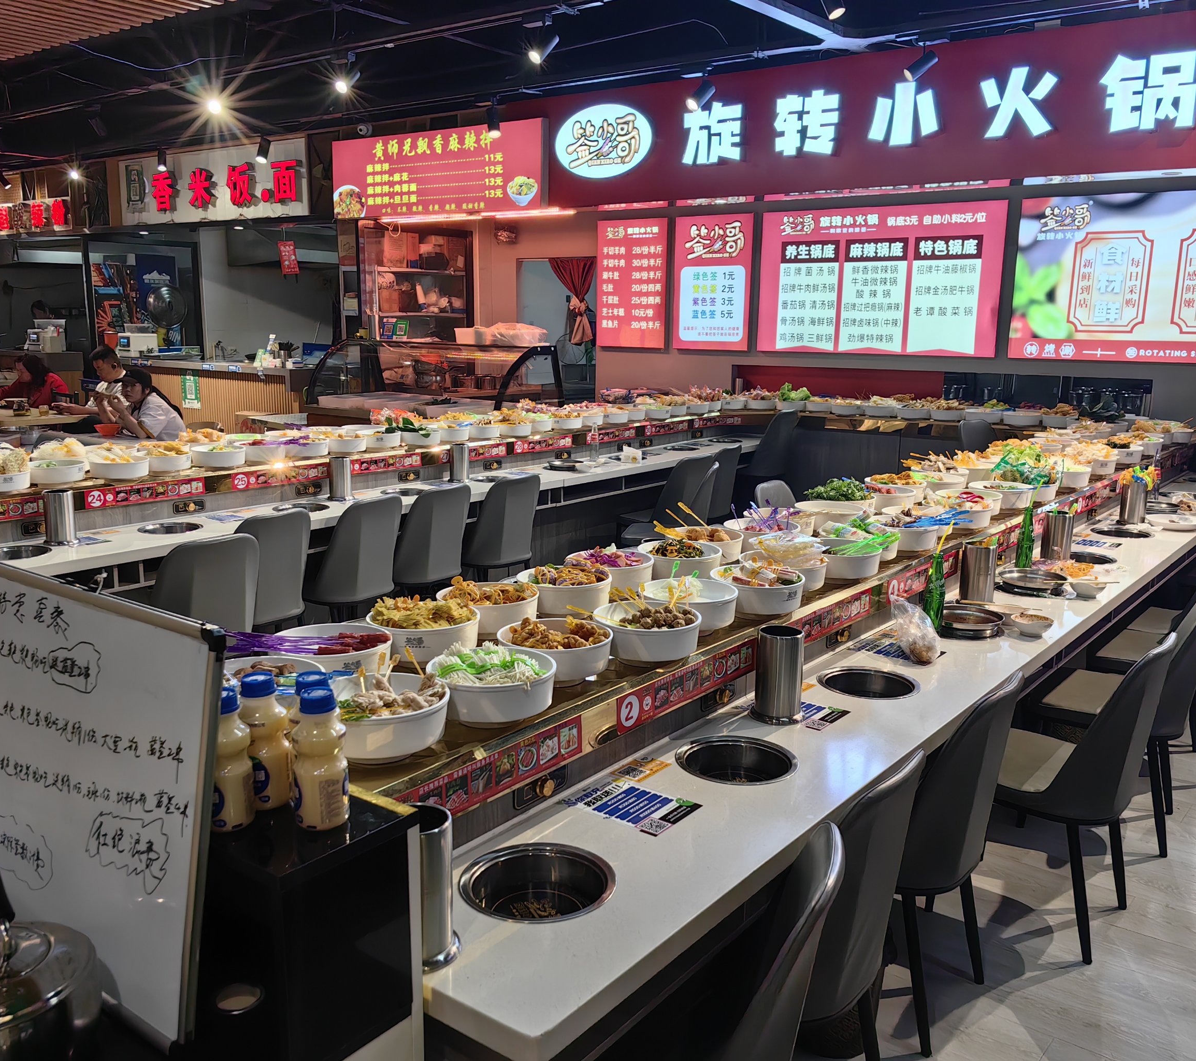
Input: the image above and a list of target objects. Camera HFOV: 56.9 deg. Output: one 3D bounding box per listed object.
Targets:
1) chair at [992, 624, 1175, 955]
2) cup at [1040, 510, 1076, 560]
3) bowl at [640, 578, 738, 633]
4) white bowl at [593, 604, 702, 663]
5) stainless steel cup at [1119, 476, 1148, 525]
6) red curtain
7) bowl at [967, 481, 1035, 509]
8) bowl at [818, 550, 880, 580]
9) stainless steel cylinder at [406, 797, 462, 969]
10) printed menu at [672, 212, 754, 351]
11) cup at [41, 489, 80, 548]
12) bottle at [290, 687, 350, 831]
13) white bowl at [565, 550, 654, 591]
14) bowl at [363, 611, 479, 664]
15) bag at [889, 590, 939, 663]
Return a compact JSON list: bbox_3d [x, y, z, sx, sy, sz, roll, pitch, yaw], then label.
[{"bbox_3d":[1.243,0.668,3.016,0.480,0.830,0.450,10,14,37],"label":"chair"},{"bbox_3d":[1.634,0.034,3.914,0.114,0.187,0.114,9,14,37],"label":"cup"},{"bbox_3d":[0.212,0.175,2.586,0.236,0.076,0.236,1,11,0],"label":"bowl"},{"bbox_3d":[0.103,0.221,2.302,0.226,0.086,0.226,1,11,0],"label":"white bowl"},{"bbox_3d":[2.341,-0.130,4.826,0.123,0.202,0.123,10,14,37],"label":"stainless steel cup"},{"bbox_3d":[-0.247,-2.158,10.393,0.560,0.780,0.140,9,14,37],"label":"red curtain"},{"bbox_3d":[1.563,-0.140,4.292,0.236,0.076,0.236,1,11,0],"label":"bowl"},{"bbox_3d":[0.652,0.078,2.987,0.227,0.070,0.227,1,11,0],"label":"bowl"},{"bbox_3d":[-0.250,0.488,1.513,0.123,0.202,0.123,1,11,0],"label":"stainless steel cylinder"},{"bbox_3d":[0.930,-1.983,8.871,0.721,1.049,0.050,10,14,37],"label":"printed menu"},{"bbox_3d":[-2.027,-0.047,4.157,0.120,0.196,0.120,1,11,0],"label":"cup"},{"bbox_3d":[-0.342,0.281,1.371,0.069,0.167,0.069,2,11,4],"label":"bottle"},{"bbox_3d":[0.028,0.116,2.815,0.226,0.086,0.226,1,11,0],"label":"white bowl"},{"bbox_3d":[-0.356,0.207,2.258,0.227,0.070,0.227,1,11,0],"label":"bowl"},{"bbox_3d":[0.824,0.241,2.876,0.140,0.155,0.110,9,14,37],"label":"bag"}]

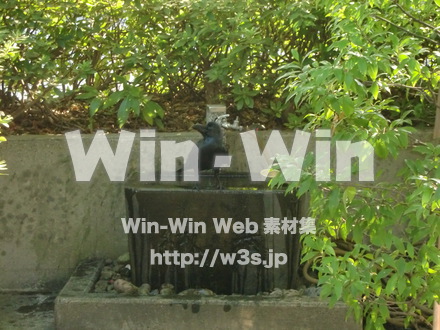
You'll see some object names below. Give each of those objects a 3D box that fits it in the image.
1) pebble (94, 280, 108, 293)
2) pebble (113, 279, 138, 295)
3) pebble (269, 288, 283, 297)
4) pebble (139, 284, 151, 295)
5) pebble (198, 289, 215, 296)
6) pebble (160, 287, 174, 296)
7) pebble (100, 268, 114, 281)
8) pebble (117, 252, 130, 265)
[{"bbox_3d":[-0.613,0.628,7.360,0.070,0.056,0.066,0,4,0],"label":"pebble"},{"bbox_3d":[-0.487,0.626,7.340,0.130,0.075,0.085,0,4,0],"label":"pebble"},{"bbox_3d":[0.285,0.658,7.320,0.073,0.046,0.062,0,4,0],"label":"pebble"},{"bbox_3d":[-0.389,0.642,7.330,0.063,0.055,0.060,0,4,0],"label":"pebble"},{"bbox_3d":[-0.069,0.658,7.320,0.080,0.046,0.065,0,4,0],"label":"pebble"},{"bbox_3d":[-0.270,0.650,7.320,0.072,0.050,0.062,0,4,0],"label":"pebble"},{"bbox_3d":[-0.610,0.594,7.720,0.074,0.056,0.068,0,4,0],"label":"pebble"},{"bbox_3d":[-0.563,0.545,8.300,0.085,0.062,0.072,0,4,0],"label":"pebble"}]

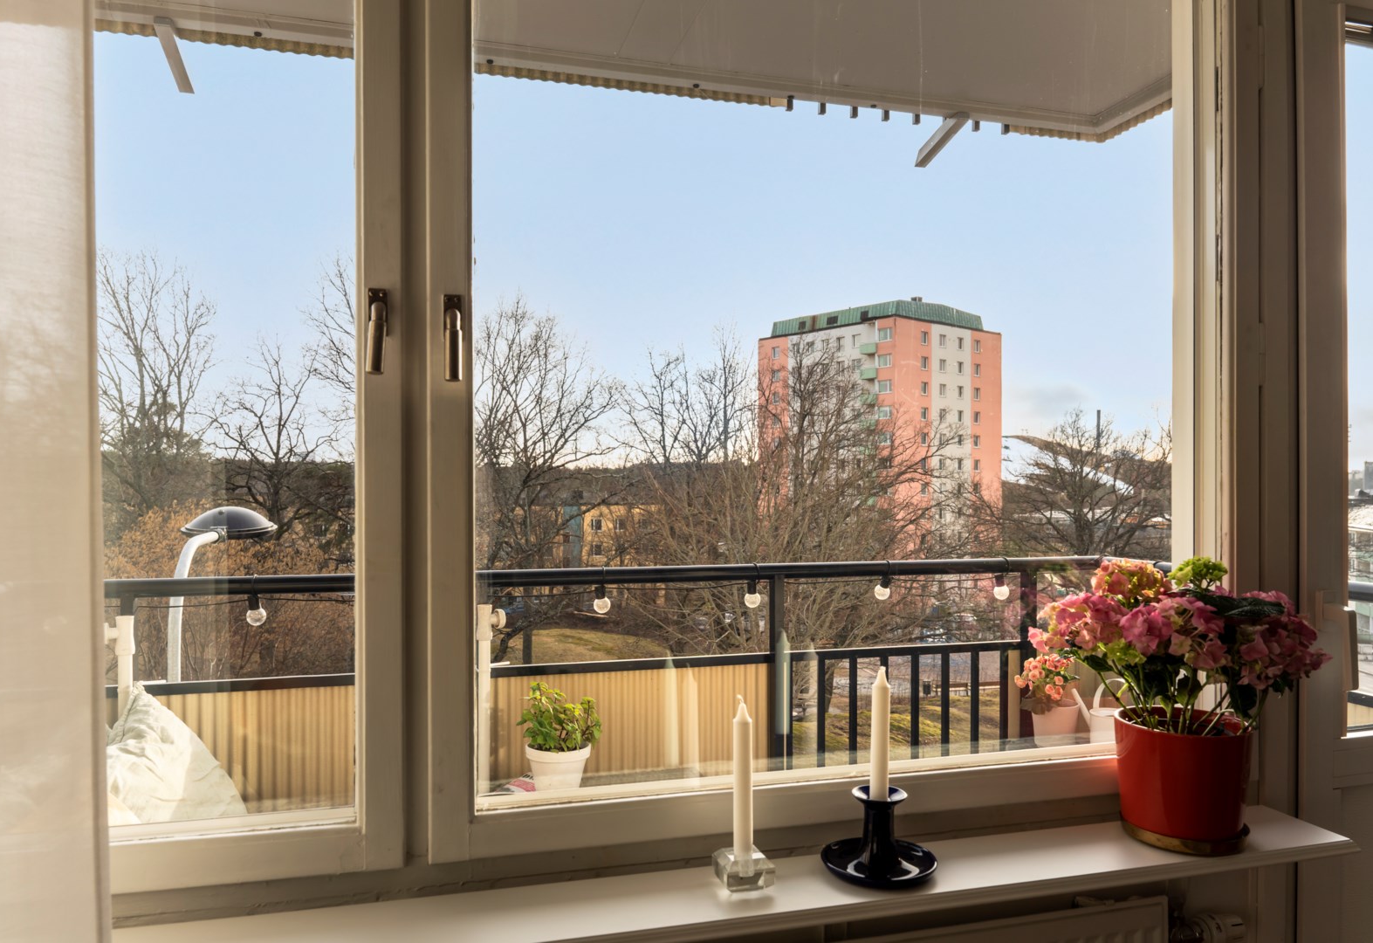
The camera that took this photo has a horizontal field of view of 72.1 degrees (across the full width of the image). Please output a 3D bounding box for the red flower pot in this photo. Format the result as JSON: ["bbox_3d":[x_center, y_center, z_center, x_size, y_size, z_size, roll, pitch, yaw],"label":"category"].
[{"bbox_3d":[0.669,0.412,1.274,0.163,0.153,0.163,0,-1,0],"label":"red flower pot"}]

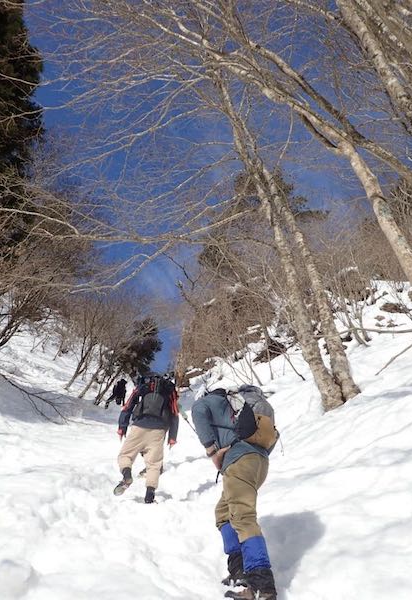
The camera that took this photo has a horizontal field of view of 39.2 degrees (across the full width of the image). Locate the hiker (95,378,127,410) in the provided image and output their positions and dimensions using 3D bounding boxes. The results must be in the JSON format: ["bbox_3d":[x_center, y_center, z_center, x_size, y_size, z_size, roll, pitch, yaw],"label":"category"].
[{"bbox_3d":[-4.500,4.700,28.800,0.750,1.550,0.950,-14,-28,27],"label":"hiker"}]

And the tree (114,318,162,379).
[{"bbox_3d":[-5.600,4.100,47.200,4.000,5.400,4.000,0,-25,0],"label":"tree"}]

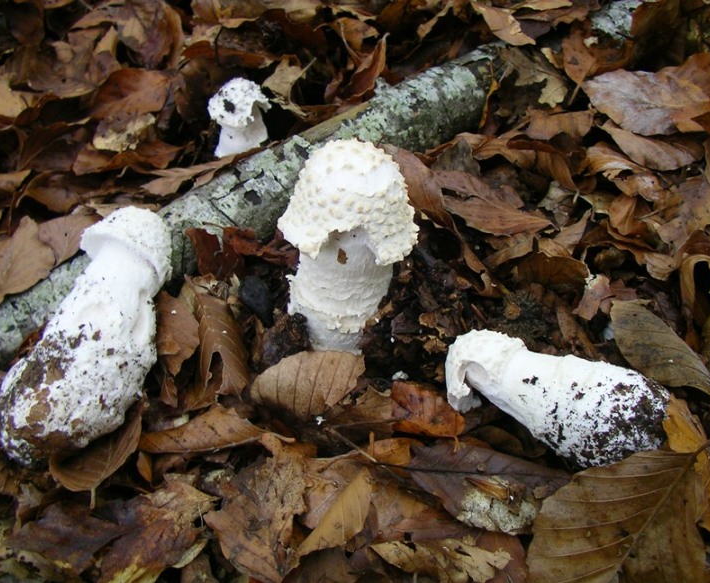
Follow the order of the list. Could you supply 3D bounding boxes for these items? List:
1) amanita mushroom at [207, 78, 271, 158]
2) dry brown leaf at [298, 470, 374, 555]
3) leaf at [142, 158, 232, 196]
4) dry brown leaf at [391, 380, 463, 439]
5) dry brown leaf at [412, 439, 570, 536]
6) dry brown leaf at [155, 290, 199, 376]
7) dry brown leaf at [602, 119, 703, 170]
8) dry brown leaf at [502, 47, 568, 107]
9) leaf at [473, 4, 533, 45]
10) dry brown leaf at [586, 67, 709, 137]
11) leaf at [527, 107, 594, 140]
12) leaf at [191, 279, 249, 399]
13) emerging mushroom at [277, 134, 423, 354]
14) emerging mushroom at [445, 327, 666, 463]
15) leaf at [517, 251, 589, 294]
[{"bbox_3d":[-0.083,-0.124,0.607,0.044,0.068,0.044,-1,43,0],"label":"amanita mushroom"},{"bbox_3d":[-0.004,0.099,0.370,0.015,0.010,0.051,30,56,23],"label":"dry brown leaf"},{"bbox_3d":[-0.102,-0.069,0.533,0.060,0.010,0.015,-19,60,-12],"label":"leaf"},{"bbox_3d":[0.035,0.056,0.413,0.036,0.010,0.028,4,55,4],"label":"dry brown leaf"},{"bbox_3d":[0.064,0.092,0.401,0.077,0.014,0.041,3,51,2],"label":"dry brown leaf"},{"bbox_3d":[-0.094,0.021,0.442,0.026,0.010,0.049,-1,64,-11],"label":"dry brown leaf"},{"bbox_3d":[0.204,-0.101,0.598,0.072,0.012,0.032,22,65,11],"label":"dry brown leaf"},{"bbox_3d":[0.139,-0.167,0.657,0.033,0.012,0.058,-39,73,-14],"label":"dry brown leaf"},{"bbox_3d":[0.118,-0.217,0.688,0.028,0.010,0.059,-20,61,-8],"label":"leaf"},{"bbox_3d":[0.214,-0.141,0.632,0.088,0.012,0.058,12,62,7],"label":"dry brown leaf"},{"bbox_3d":[0.141,-0.115,0.587,0.049,0.011,0.029,-1,57,3],"label":"leaf"},{"bbox_3d":[-0.069,0.023,0.435,0.023,0.016,0.066,-7,63,-8],"label":"leaf"},{"bbox_3d":[-0.007,-0.012,0.440,0.070,0.128,0.070,5,43,0],"label":"emerging mushroom"},{"bbox_3d":[0.098,0.049,0.422,0.112,0.054,0.054,16,45,16],"label":"emerging mushroom"},{"bbox_3d":[0.115,-0.011,0.497,0.042,0.015,0.029,-2,68,-1],"label":"leaf"}]

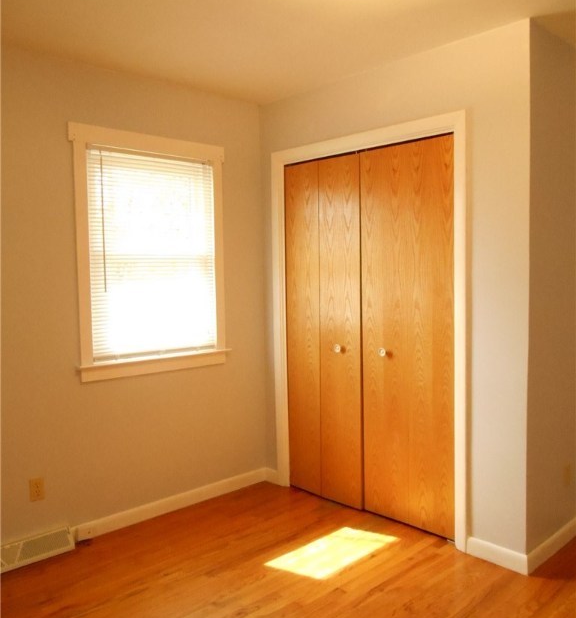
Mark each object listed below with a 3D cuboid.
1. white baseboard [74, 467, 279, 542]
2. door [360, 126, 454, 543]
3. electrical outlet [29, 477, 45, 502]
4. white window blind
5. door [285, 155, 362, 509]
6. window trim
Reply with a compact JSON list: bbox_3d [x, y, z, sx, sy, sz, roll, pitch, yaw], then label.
[{"bbox_3d":[-0.627,1.129,3.410,1.272,0.086,0.020,-3,4,-42],"label":"white baseboard"},{"bbox_3d":[0.639,0.150,3.048,0.040,2.025,0.605,-4,4,-44],"label":"door"},{"bbox_3d":[-1.240,0.894,2.850,0.072,0.116,0.010,-3,4,-42],"label":"electrical outlet"},{"bbox_3d":[-0.750,-0.295,3.276,0.785,1.112,0.040,-3,4,-42],"label":"white window blind"},{"bbox_3d":[0.217,0.134,3.485,0.040,2.025,0.605,-4,4,-44],"label":"door"},{"bbox_3d":[-0.735,-0.301,3.255,0.970,1.325,0.050,-3,4,-42],"label":"window trim"}]

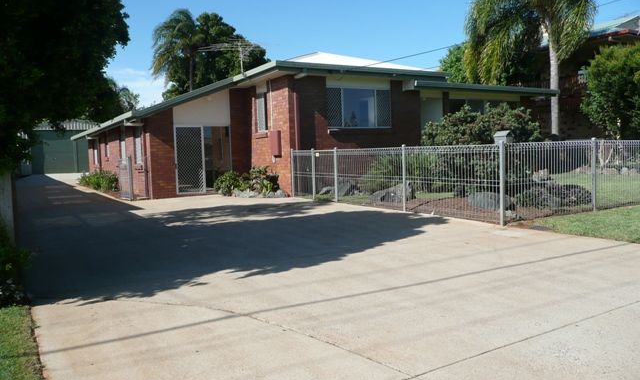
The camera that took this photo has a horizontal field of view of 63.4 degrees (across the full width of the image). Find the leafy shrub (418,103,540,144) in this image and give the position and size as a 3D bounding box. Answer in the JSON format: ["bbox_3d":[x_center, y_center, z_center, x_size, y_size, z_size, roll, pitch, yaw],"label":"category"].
[{"bbox_3d":[4.159,-1.058,13.338,2.800,2.330,2.400,-4,5,-28],"label":"leafy shrub"}]

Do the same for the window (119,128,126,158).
[{"bbox_3d":[-7.741,-1.741,20.355,0.100,1.280,1.450,-4,5,-28],"label":"window"}]

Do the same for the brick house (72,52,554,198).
[{"bbox_3d":[-2.945,-2.978,25.582,15.000,4.800,22.000,-4,5,-28],"label":"brick house"}]

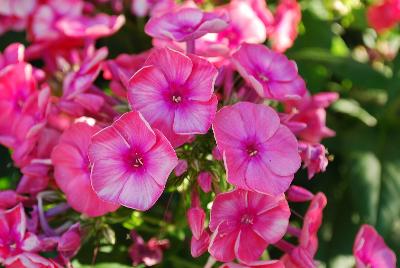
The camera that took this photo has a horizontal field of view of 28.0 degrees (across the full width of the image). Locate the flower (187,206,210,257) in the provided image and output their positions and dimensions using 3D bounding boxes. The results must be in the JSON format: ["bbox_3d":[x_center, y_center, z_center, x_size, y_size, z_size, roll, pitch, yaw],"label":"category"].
[{"bbox_3d":[-0.001,0.037,0.302,0.009,0.018,0.009,-6,6,0],"label":"flower"}]

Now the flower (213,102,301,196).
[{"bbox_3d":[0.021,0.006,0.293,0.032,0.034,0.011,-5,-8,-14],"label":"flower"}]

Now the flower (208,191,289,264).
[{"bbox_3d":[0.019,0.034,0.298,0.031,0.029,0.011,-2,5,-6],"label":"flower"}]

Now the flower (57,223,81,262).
[{"bbox_3d":[-0.051,0.042,0.310,0.009,0.015,0.009,-15,-10,-35],"label":"flower"}]

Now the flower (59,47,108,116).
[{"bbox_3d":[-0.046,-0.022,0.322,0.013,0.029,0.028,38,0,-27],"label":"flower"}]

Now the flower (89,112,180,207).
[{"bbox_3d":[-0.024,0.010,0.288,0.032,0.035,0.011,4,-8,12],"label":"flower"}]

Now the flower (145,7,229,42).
[{"bbox_3d":[-0.005,-0.044,0.322,0.032,0.009,0.029,7,29,19],"label":"flower"}]

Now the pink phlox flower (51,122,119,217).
[{"bbox_3d":[-0.044,0.013,0.308,0.032,0.035,0.009,10,0,25],"label":"pink phlox flower"}]

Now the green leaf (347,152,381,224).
[{"bbox_3d":[0.082,0.027,0.400,0.017,0.036,0.007,-4,-15,5],"label":"green leaf"}]

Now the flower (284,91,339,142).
[{"bbox_3d":[0.045,-0.007,0.330,0.016,0.020,0.021,-14,10,34],"label":"flower"}]

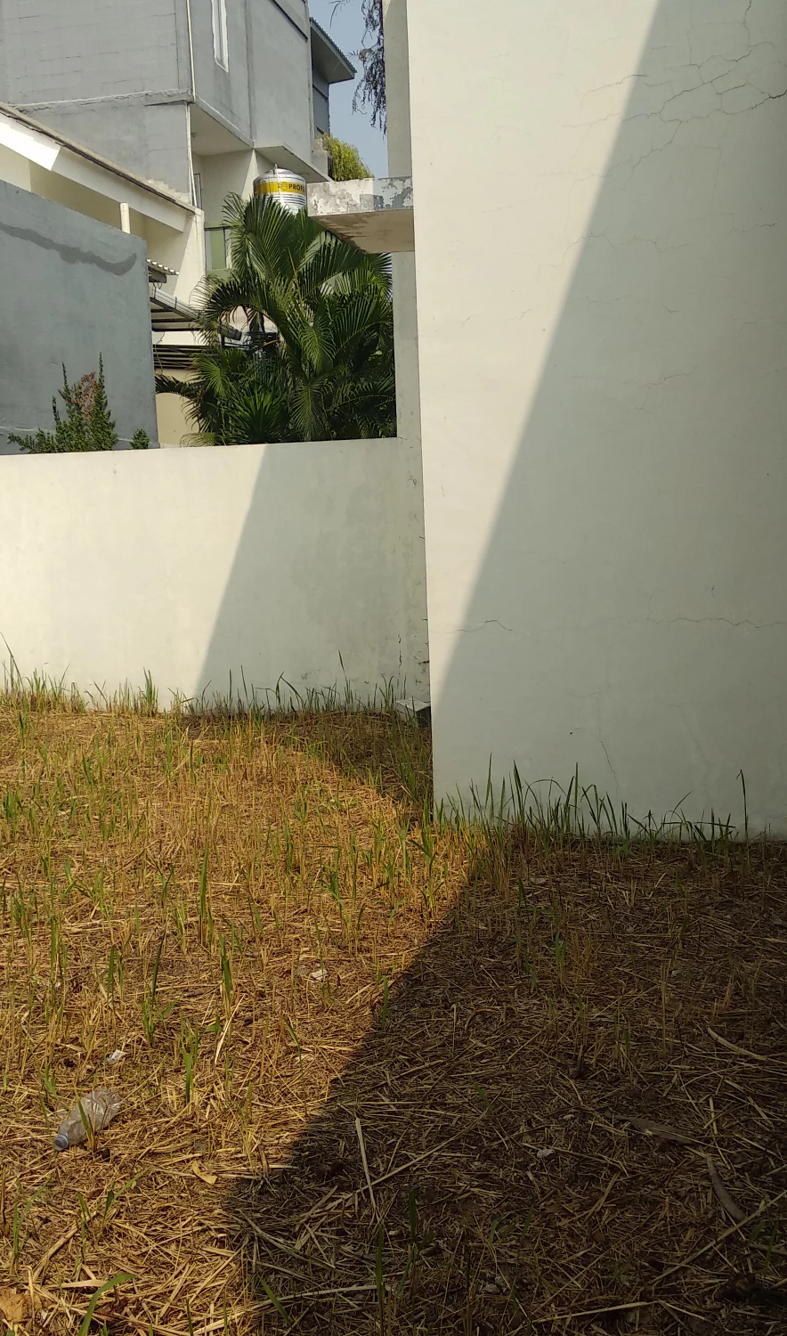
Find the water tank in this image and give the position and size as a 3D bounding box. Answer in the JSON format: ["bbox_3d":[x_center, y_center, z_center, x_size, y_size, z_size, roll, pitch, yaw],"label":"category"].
[{"bbox_3d":[-1.657,-6.767,19.882,0.830,1.250,0.830,-1,6,0],"label":"water tank"}]

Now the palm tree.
[{"bbox_3d":[-1.017,-2.469,13.812,2.700,4.723,2.700,-1,6,0],"label":"palm tree"}]

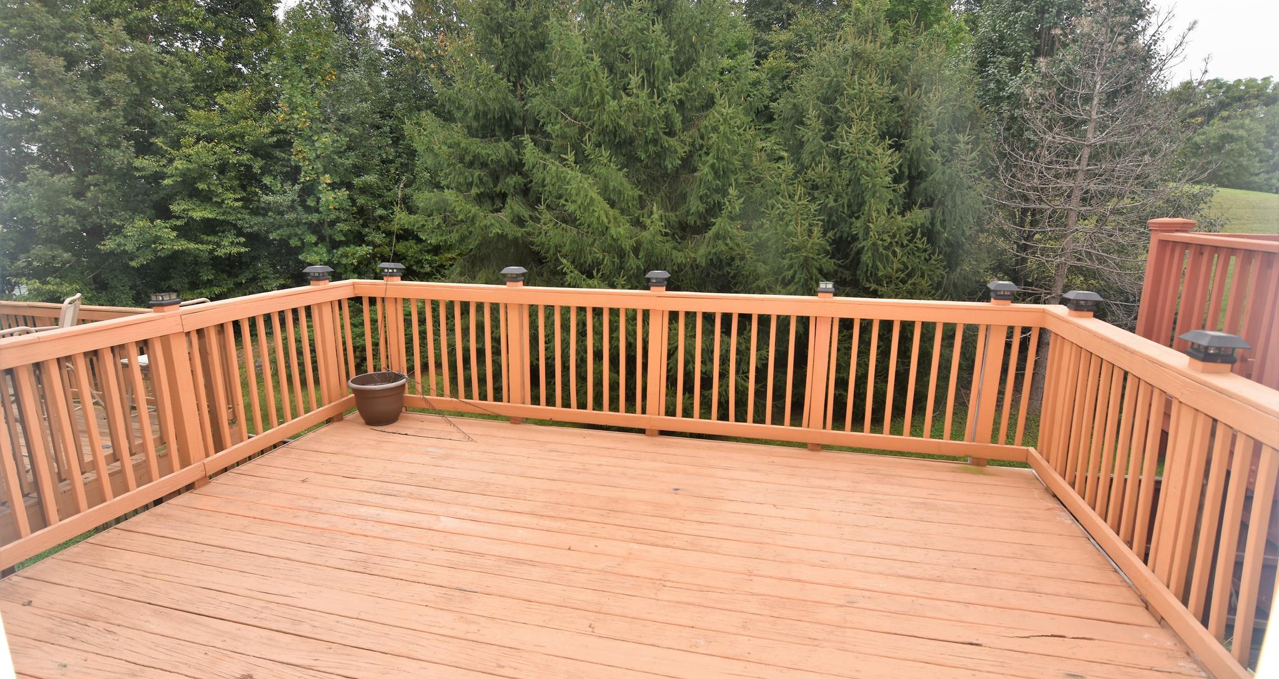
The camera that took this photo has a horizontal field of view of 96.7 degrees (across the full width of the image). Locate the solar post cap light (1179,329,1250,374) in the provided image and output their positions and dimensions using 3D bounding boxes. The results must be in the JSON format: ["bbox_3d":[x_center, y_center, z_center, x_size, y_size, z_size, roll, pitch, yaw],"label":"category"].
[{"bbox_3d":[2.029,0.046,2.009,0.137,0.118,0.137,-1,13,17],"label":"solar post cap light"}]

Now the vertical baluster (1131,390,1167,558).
[{"bbox_3d":[2.056,0.525,2.297,0.036,0.771,0.036,0,12,17],"label":"vertical baluster"}]

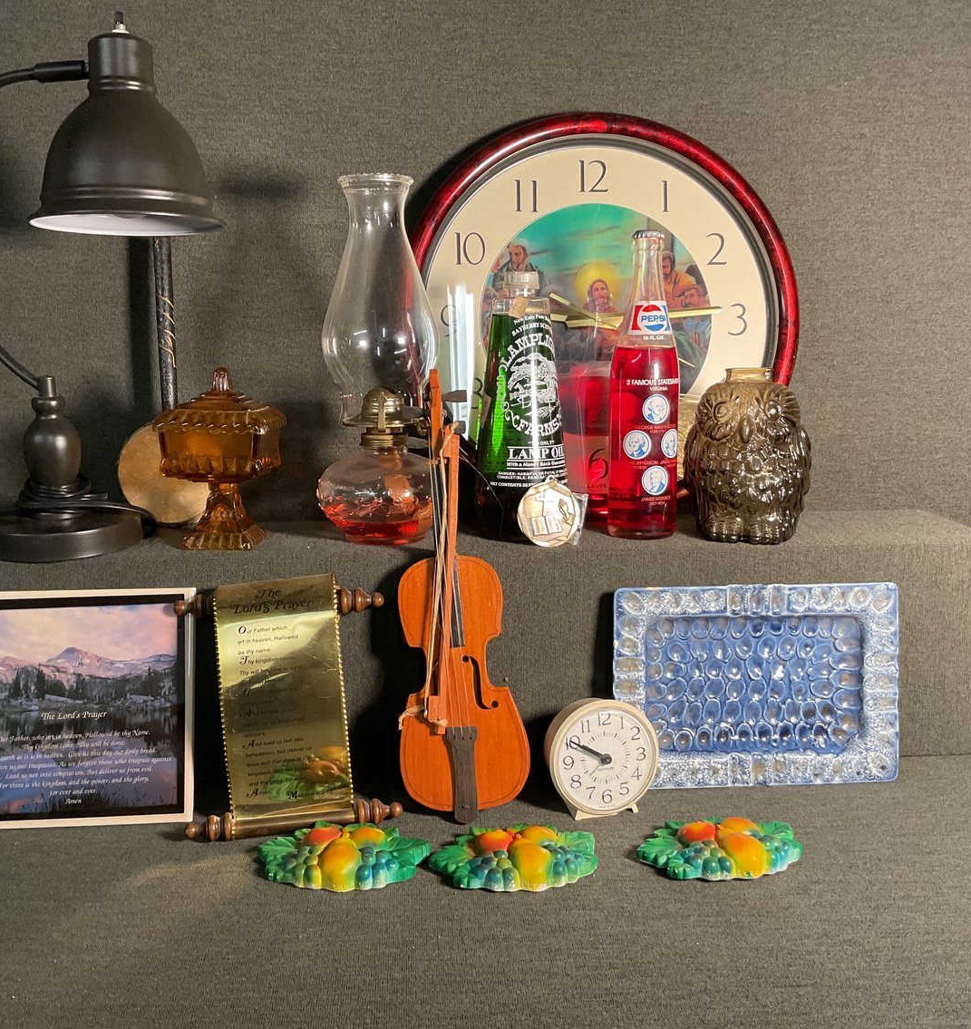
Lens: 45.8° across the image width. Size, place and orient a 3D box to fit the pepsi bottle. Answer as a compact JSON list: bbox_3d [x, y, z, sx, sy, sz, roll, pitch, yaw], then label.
[{"bbox_3d":[0.152,-0.123,1.094,0.067,0.285,0.067,-3,11,-12],"label":"pepsi bottle"}]

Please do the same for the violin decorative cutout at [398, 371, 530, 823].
[{"bbox_3d":[-0.033,0.064,1.008,0.113,0.395,0.045,-4,-8,-2],"label":"violin decorative cutout"}]

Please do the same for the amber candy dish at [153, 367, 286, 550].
[{"bbox_3d":[-0.247,-0.053,1.072,0.103,0.161,0.103,0,10,0],"label":"amber candy dish"}]

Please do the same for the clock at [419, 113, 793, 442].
[{"bbox_3d":[0.113,-0.193,1.150,0.408,0.408,0.048,-1,3,-4],"label":"clock"}]

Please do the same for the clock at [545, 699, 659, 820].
[{"bbox_3d":[0.096,0.204,0.980,0.096,0.101,0.060,-3,1,-14],"label":"clock"}]

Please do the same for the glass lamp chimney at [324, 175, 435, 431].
[{"bbox_3d":[-0.098,-0.197,1.069,0.111,0.223,0.111,-1,10,-4],"label":"glass lamp chimney"}]

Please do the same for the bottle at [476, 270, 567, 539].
[{"bbox_3d":[0.033,-0.107,1.114,0.085,0.249,0.085,0,10,0],"label":"bottle"}]

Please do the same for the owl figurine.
[{"bbox_3d":[0.251,-0.058,1.093,0.116,0.157,0.100,1,11,6],"label":"owl figurine"}]

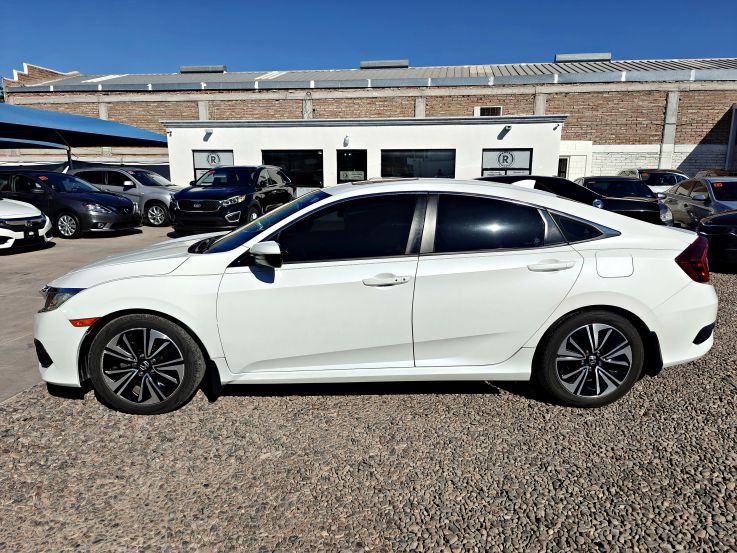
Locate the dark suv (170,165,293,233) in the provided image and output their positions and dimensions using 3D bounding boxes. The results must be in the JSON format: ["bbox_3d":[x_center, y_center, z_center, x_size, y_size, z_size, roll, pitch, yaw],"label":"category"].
[{"bbox_3d":[-3.492,-2.203,13.558,1.900,1.690,4.760,2,12,10],"label":"dark suv"}]

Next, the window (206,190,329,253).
[{"bbox_3d":[-0.727,-0.414,3.587,0.917,0.110,1.420,-25,12,2],"label":"window"}]

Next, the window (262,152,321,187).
[{"bbox_3d":[-2.563,-3.652,16.603,2.120,1.260,0.120,2,12,9],"label":"window"}]

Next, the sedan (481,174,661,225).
[{"bbox_3d":[3.450,-1.267,9.650,4.850,1.450,1.850,-1,12,-5],"label":"sedan"}]

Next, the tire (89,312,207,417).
[{"bbox_3d":[-1.321,0.511,2.957,0.645,0.640,0.225,0,12,-3],"label":"tire"}]

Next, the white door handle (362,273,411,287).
[{"bbox_3d":[0.106,0.018,2.836,0.270,0.065,0.050,0,11,-2],"label":"white door handle"}]

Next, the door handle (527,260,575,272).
[{"bbox_3d":[1.057,-0.062,2.821,0.280,0.070,0.050,0,12,-3],"label":"door handle"}]

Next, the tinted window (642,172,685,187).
[{"bbox_3d":[8.702,-2.866,14.400,1.350,0.450,0.200,5,12,21],"label":"tinted window"}]

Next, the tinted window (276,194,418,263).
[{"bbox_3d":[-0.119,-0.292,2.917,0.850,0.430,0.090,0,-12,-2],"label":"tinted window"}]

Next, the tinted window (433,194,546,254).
[{"bbox_3d":[0.732,-0.320,2.946,0.683,0.369,0.040,0,-16,-3],"label":"tinted window"}]

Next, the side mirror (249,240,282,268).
[{"bbox_3d":[-0.561,-0.126,2.689,0.170,0.145,0.210,0,12,-3],"label":"side mirror"}]

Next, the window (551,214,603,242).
[{"bbox_3d":[1.275,-0.292,2.978,0.307,0.191,0.040,0,-20,-3],"label":"window"}]

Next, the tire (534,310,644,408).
[{"bbox_3d":[1.374,0.489,3.084,0.645,0.645,0.225,0,11,-2],"label":"tire"}]

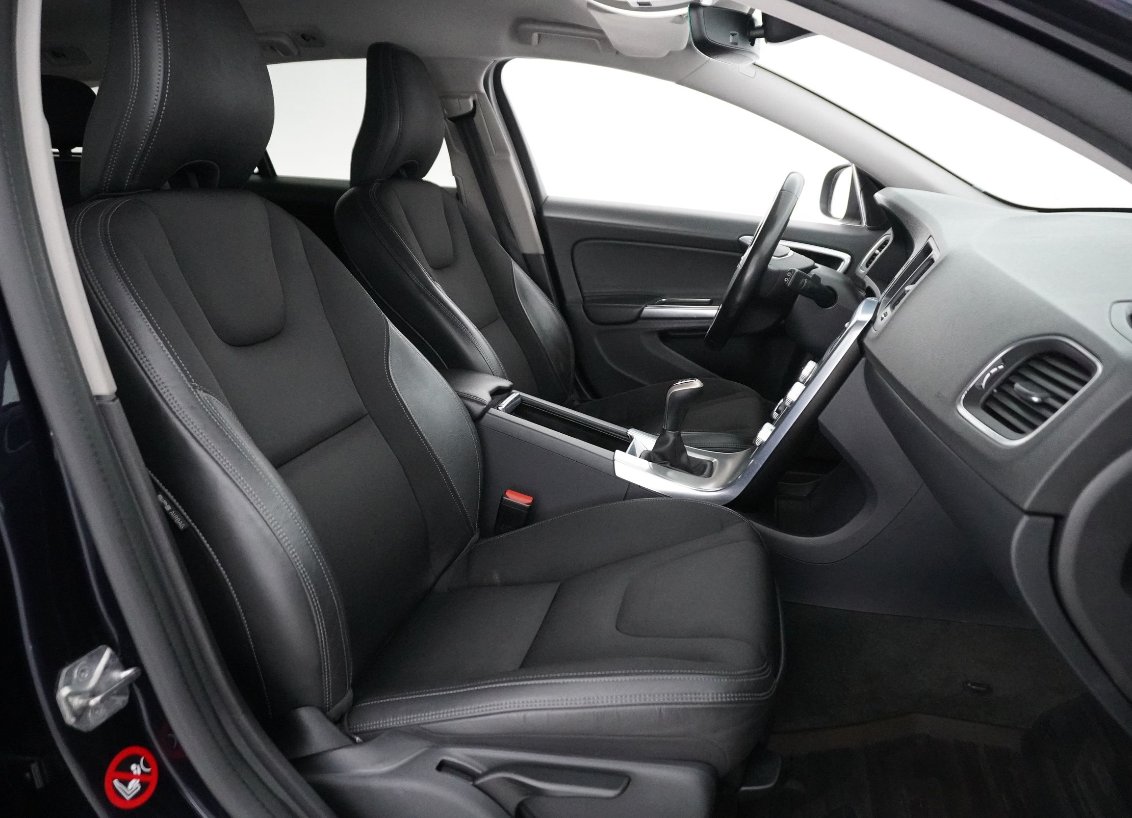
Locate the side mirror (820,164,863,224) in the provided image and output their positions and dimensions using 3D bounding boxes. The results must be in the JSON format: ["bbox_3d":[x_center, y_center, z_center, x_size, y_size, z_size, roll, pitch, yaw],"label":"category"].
[{"bbox_3d":[0.736,-0.545,2.070,0.150,0.150,0.230,1,16,2],"label":"side mirror"}]

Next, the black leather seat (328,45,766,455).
[{"bbox_3d":[-0.017,-0.267,1.748,0.920,0.980,0.550,4,17,14],"label":"black leather seat"}]

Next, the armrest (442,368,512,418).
[{"bbox_3d":[-0.235,-0.042,1.474,0.260,0.075,0.190,10,18,12],"label":"armrest"}]

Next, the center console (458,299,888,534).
[{"bbox_3d":[0.100,-0.004,1.396,0.780,0.440,0.250,4,17,14],"label":"center console"}]

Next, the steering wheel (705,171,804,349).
[{"bbox_3d":[0.386,-0.291,1.640,0.100,0.380,0.380,27,21,6],"label":"steering wheel"}]

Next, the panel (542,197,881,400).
[{"bbox_3d":[0.384,-0.209,2.013,0.940,0.600,0.140,4,17,14],"label":"panel"}]

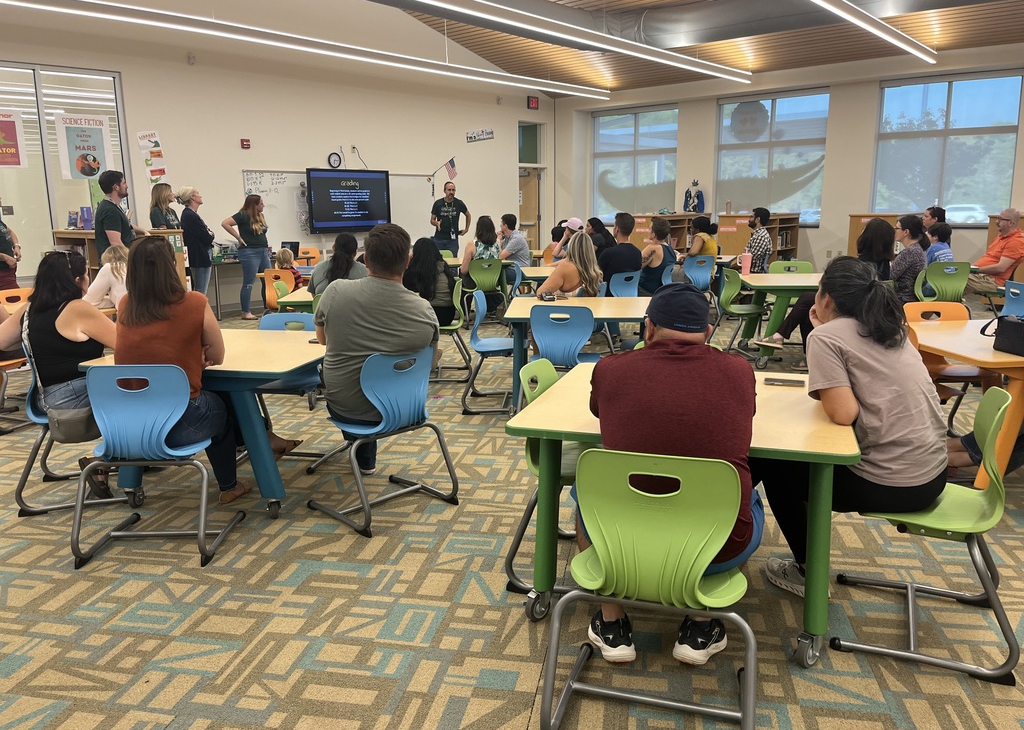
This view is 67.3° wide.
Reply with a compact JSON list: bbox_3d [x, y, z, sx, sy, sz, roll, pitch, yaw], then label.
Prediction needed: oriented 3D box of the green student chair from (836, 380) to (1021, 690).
[{"bbox_3d":[1.243,0.434,2.327,0.480,0.775,0.500,4,12,24],"label":"green student chair"}]

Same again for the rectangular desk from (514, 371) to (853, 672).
[{"bbox_3d":[0.640,0.480,2.835,1.045,0.735,1.020,3,13,19],"label":"rectangular desk"}]

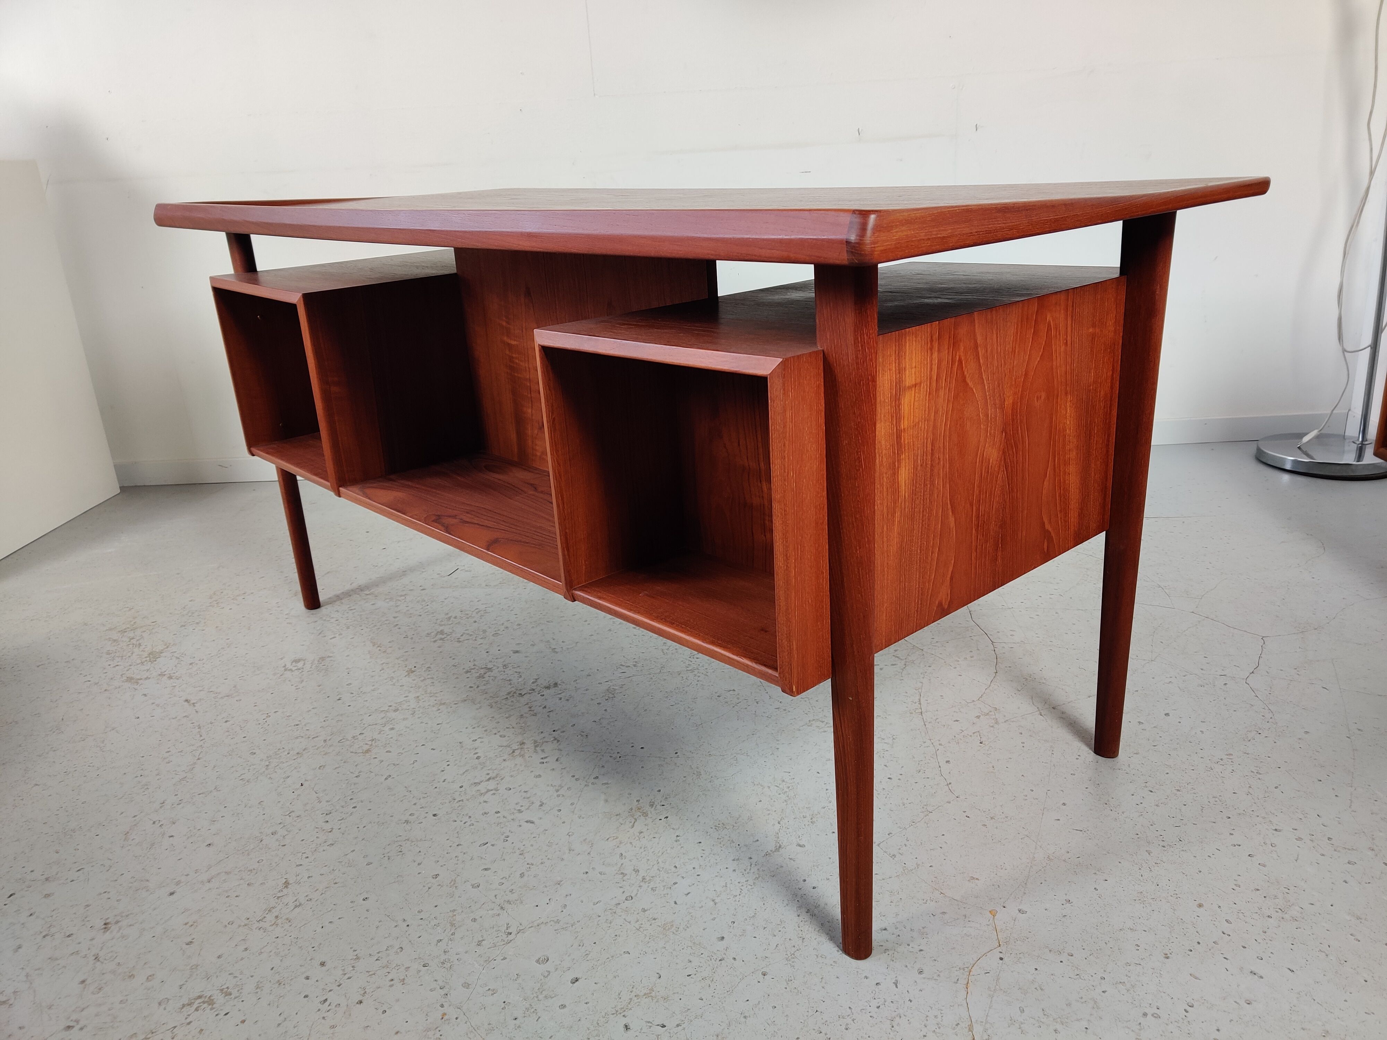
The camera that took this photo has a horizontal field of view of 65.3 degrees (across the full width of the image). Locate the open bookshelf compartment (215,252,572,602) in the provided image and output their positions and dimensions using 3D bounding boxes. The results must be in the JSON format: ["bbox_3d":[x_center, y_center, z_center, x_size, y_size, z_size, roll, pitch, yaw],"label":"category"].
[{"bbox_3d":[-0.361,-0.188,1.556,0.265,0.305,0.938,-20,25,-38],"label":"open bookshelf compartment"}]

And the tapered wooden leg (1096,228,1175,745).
[{"bbox_3d":[0.509,-0.025,1.270,0.045,0.690,0.055,-20,25,-38],"label":"tapered wooden leg"}]

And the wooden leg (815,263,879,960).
[{"bbox_3d":[0.142,0.108,0.964,0.045,0.690,0.055,-20,25,-38],"label":"wooden leg"}]

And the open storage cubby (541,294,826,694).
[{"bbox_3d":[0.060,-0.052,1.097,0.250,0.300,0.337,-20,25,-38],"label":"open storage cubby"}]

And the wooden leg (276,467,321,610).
[{"bbox_3d":[-0.730,-0.166,1.896,0.045,0.690,0.054,-20,25,-38],"label":"wooden leg"}]

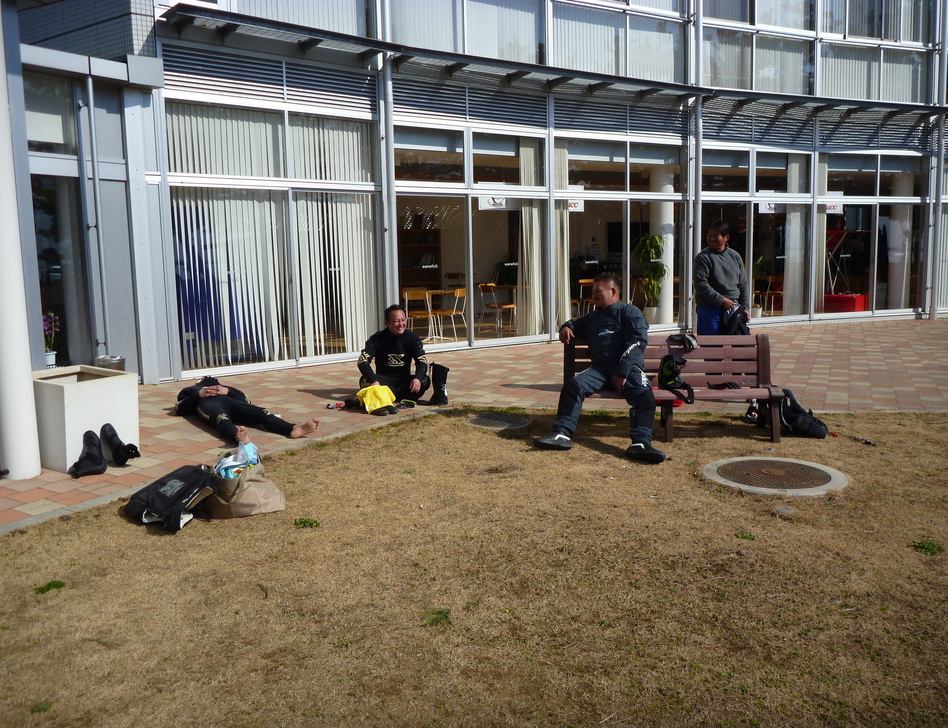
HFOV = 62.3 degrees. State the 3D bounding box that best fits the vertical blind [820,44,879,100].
[{"bbox_3d":[7.250,-5.623,15.135,1.467,1.047,0.100,-4,8,-19],"label":"vertical blind"}]

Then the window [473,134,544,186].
[{"bbox_3d":[0.543,-3.087,11.887,1.355,0.784,0.080,-6,8,-32],"label":"window"}]

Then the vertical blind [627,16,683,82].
[{"bbox_3d":[2.922,-5.006,12.551,1.150,0.950,0.060,-5,9,-25],"label":"vertical blind"}]

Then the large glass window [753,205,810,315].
[{"bbox_3d":[5.880,-1.975,14.981,1.457,2.140,0.080,-5,8,-23],"label":"large glass window"}]

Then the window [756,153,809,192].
[{"bbox_3d":[5.468,-3.375,13.863,1.180,0.700,0.060,-4,9,-20],"label":"window"}]

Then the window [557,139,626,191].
[{"bbox_3d":[1.903,-3.205,12.663,1.423,0.812,0.080,-5,8,-27],"label":"window"}]

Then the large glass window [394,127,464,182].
[{"bbox_3d":[-0.632,-2.969,11.156,1.202,0.764,0.080,-6,8,-32],"label":"large glass window"}]

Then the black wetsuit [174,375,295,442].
[{"bbox_3d":[-2.044,0.368,6.682,0.660,0.270,1.450,-6,10,-31],"label":"black wetsuit"}]

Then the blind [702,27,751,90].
[{"bbox_3d":[4.544,-5.481,14.101,1.184,1.095,0.100,-5,8,-23],"label":"blind"}]

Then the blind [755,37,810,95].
[{"bbox_3d":[5.370,-5.176,13.674,1.100,0.950,0.080,-4,9,-20],"label":"blind"}]

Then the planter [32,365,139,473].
[{"bbox_3d":[-2.800,0.364,5.520,0.580,0.585,0.580,3,9,27],"label":"planter"}]

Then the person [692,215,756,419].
[{"bbox_3d":[2.076,-0.370,6.518,0.520,1.650,0.400,1,8,11],"label":"person"}]

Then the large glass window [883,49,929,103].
[{"bbox_3d":[7.868,-5.278,14.392,0.980,0.950,0.060,-3,8,-14],"label":"large glass window"}]

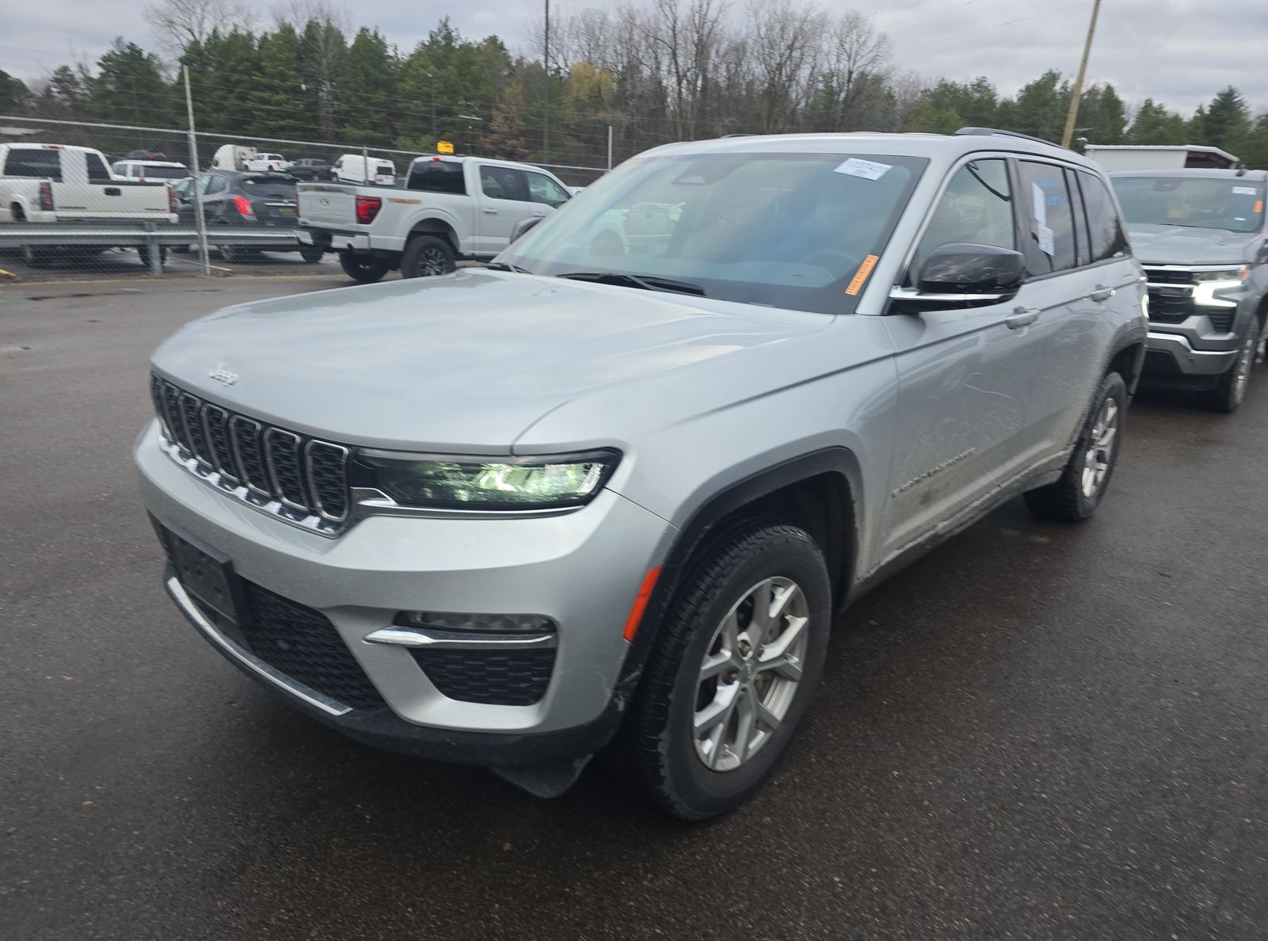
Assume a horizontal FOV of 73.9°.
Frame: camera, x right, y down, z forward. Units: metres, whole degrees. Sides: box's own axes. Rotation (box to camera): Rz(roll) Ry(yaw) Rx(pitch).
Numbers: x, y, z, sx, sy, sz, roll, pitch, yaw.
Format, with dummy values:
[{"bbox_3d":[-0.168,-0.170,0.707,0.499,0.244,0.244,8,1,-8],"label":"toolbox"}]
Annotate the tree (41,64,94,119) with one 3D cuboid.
[{"bbox_3d":[-47.021,-29.497,71.010,3.724,8.696,3.724,-9,21,-31],"label":"tree"}]

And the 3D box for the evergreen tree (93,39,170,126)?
[{"bbox_3d":[-37.979,-27.804,64.914,5.215,9.813,5.215,-8,20,-28],"label":"evergreen tree"}]

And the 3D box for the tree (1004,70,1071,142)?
[{"bbox_3d":[28.634,-23.196,62.000,4.364,11.474,4.364,9,19,22],"label":"tree"}]

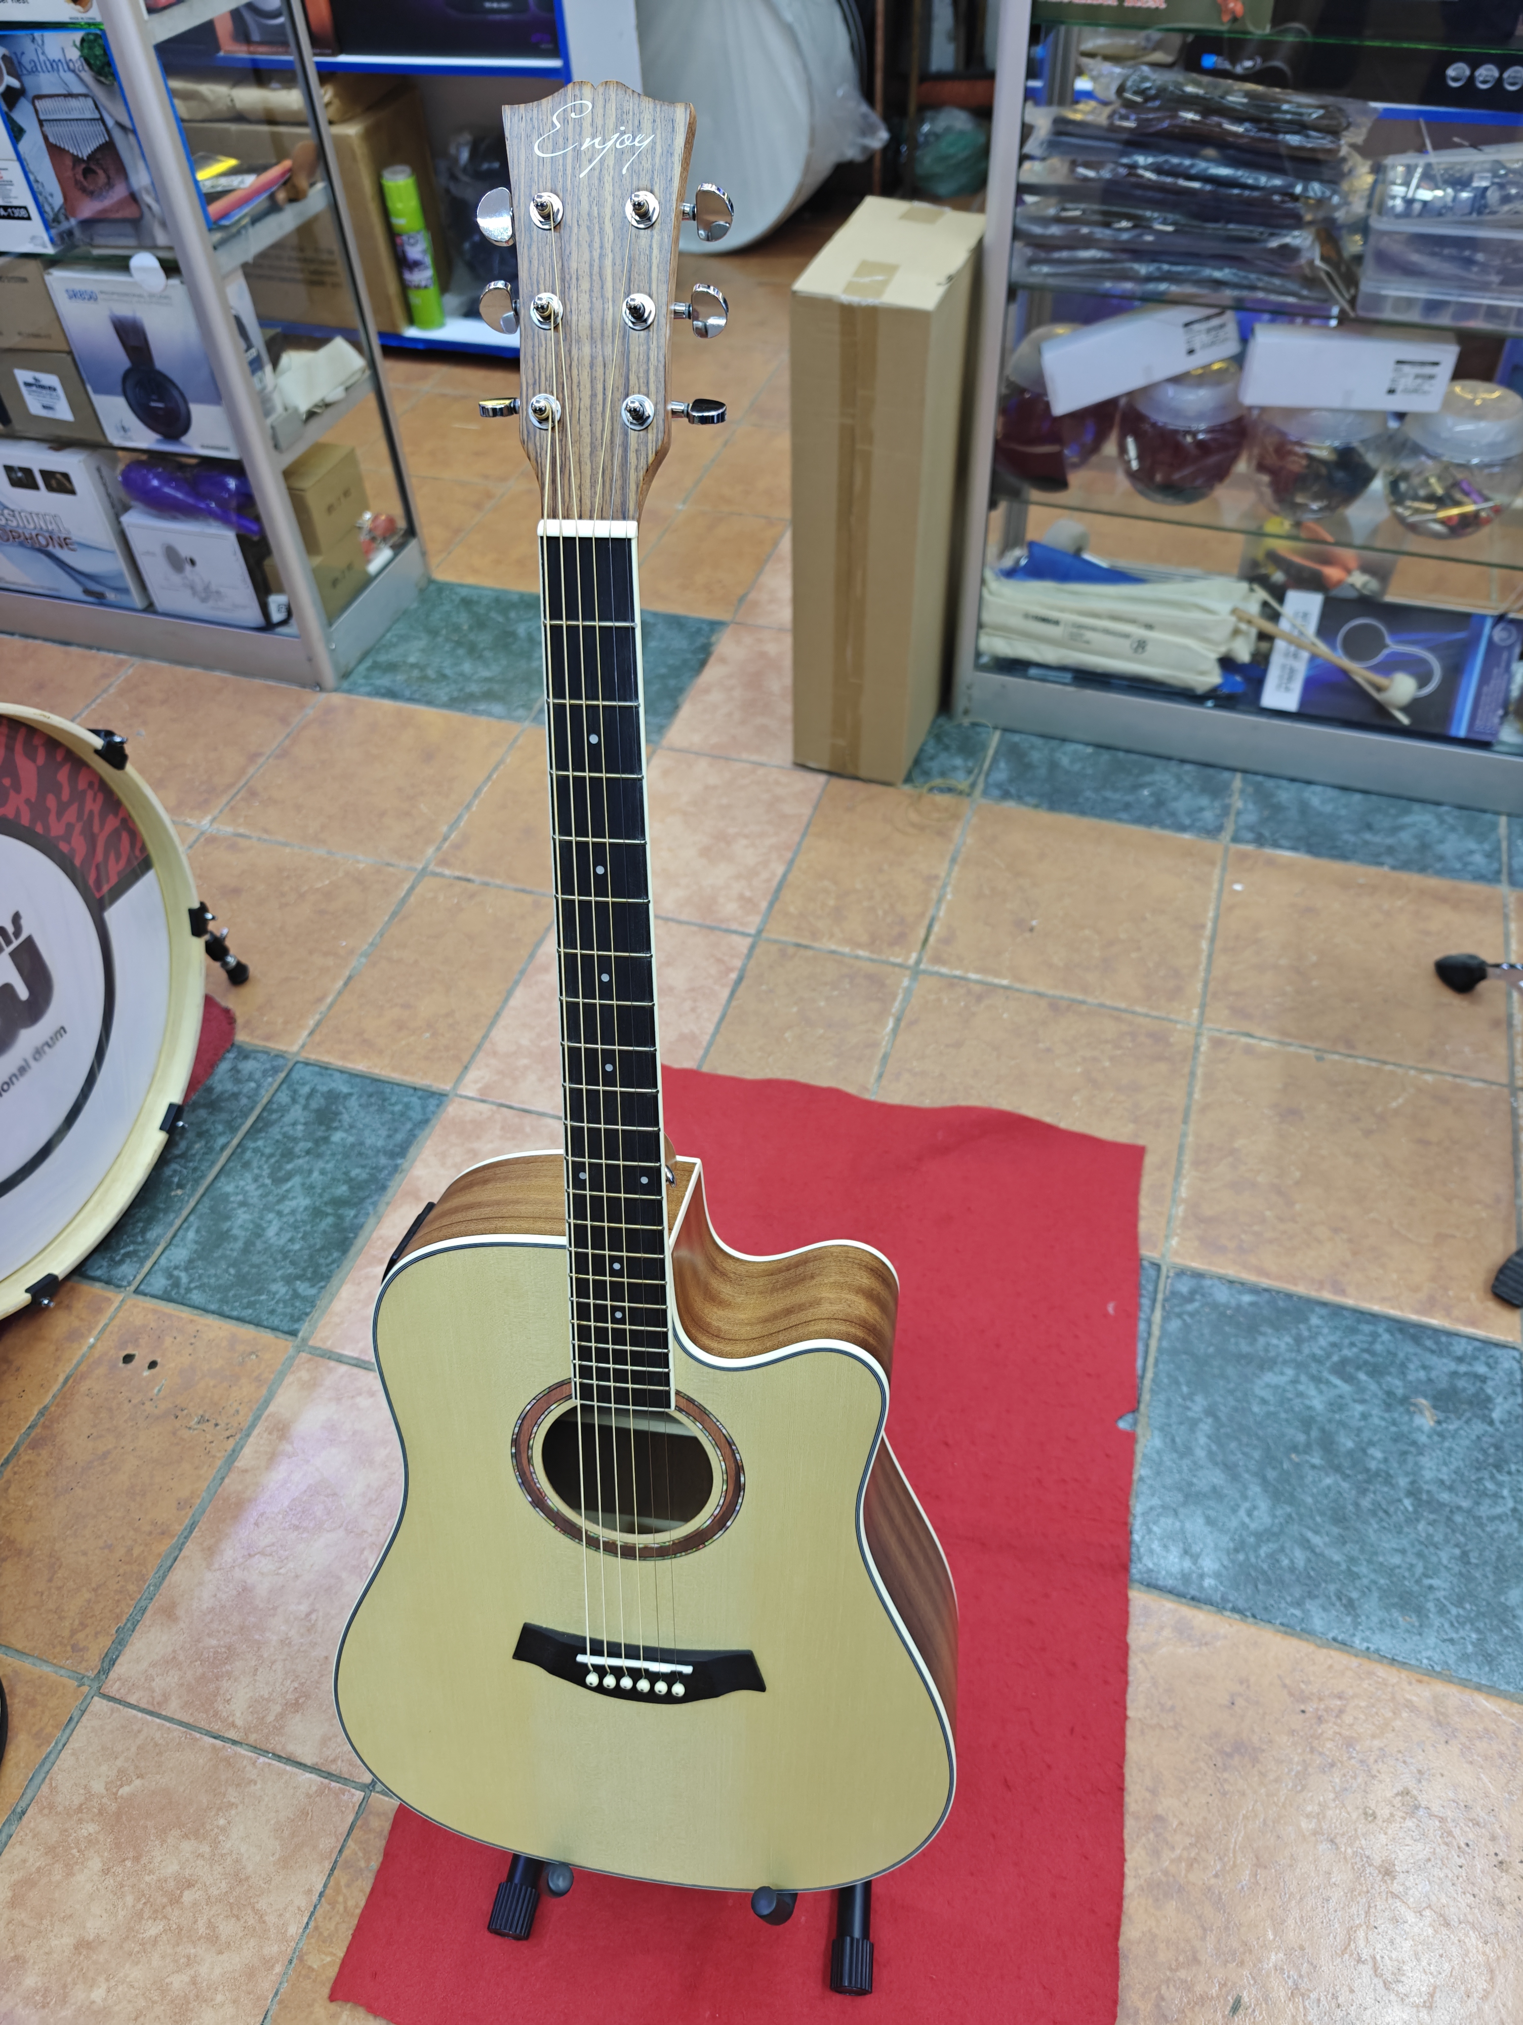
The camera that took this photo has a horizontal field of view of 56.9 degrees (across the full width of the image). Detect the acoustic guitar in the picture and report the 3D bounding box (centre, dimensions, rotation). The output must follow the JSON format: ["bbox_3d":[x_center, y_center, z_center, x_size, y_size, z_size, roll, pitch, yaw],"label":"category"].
[{"bbox_3d":[-0.069,0.087,0.791,0.402,1.034,0.128,3,23,7],"label":"acoustic guitar"}]

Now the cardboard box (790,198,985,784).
[{"bbox_3d":[0.161,-0.650,1.823,0.156,0.635,0.300,14,50,14],"label":"cardboard box"}]

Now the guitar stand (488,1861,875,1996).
[{"bbox_3d":[-0.050,0.482,1.017,0.290,0.330,0.310,4,48,7],"label":"guitar stand"}]

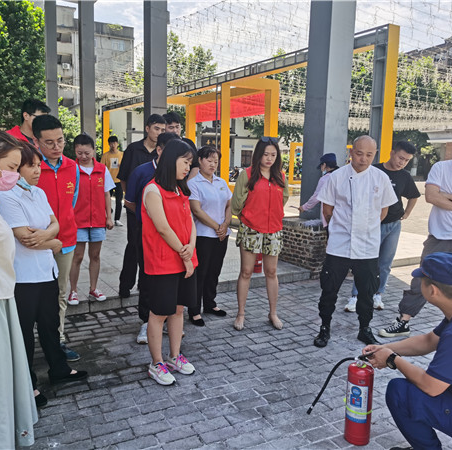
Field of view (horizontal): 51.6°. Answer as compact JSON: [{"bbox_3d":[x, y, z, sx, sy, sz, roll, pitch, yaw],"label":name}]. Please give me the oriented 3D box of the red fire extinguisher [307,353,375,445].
[{"bbox_3d":[0.625,0.903,2.530,0.350,0.485,0.140,6,10,26],"label":"red fire extinguisher"}]

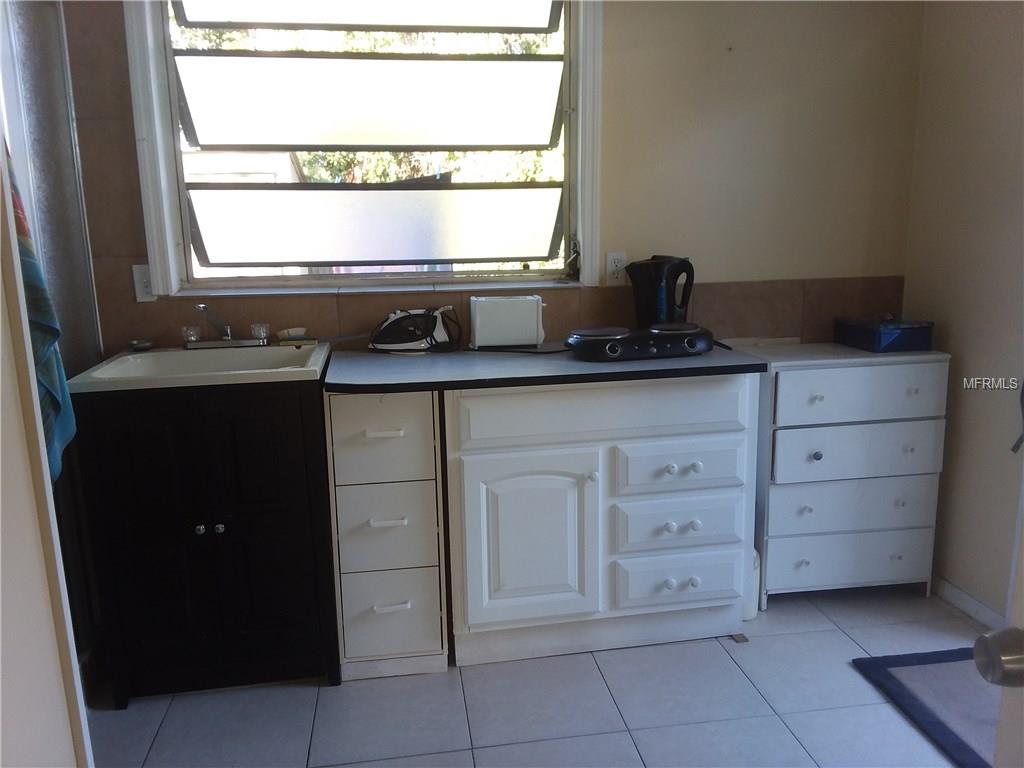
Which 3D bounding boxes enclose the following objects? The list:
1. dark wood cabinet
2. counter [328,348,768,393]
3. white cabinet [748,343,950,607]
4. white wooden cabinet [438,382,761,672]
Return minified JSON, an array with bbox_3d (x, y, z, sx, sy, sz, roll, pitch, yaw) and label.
[{"bbox_3d":[-0.832,0.382,2.366,0.621,0.876,0.529,-3,11,-8],"label":"dark wood cabinet"},{"bbox_3d":[0.075,-0.065,2.459,1.229,0.028,0.603,-3,11,-8],"label":"counter"},{"bbox_3d":[1.077,0.292,2.752,0.608,0.817,0.381,-3,11,-8],"label":"white cabinet"},{"bbox_3d":[0.237,0.346,2.554,0.908,0.824,0.539,-3,11,-8],"label":"white wooden cabinet"}]

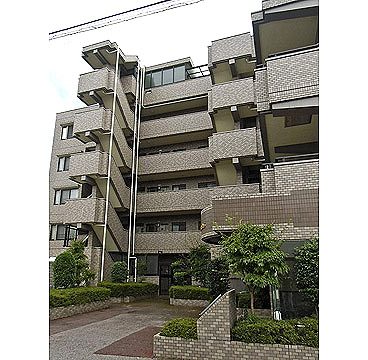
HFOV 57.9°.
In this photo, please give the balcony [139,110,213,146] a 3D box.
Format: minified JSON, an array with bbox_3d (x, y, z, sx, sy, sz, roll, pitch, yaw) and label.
[{"bbox_3d":[-0.503,-3.782,24.759,5.450,1.450,1.400,-6,-18,18],"label":"balcony"}]

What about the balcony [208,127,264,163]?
[{"bbox_3d":[2.744,-1.548,17.269,2.750,1.430,1.600,-6,-18,18],"label":"balcony"}]

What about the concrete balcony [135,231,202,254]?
[{"bbox_3d":[-0.696,4.282,22.402,5.000,1.390,1.400,-6,-18,18],"label":"concrete balcony"}]

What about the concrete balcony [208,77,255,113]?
[{"bbox_3d":[2.738,-4.238,18.081,2.750,1.450,1.600,-6,-18,18],"label":"concrete balcony"}]

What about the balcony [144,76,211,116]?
[{"bbox_3d":[-0.463,-6.525,25.570,5.550,1.530,1.400,-6,-18,18],"label":"balcony"}]

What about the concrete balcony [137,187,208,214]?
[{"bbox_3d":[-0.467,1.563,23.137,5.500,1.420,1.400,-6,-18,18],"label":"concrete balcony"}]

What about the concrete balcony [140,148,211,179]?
[{"bbox_3d":[-0.497,-1.130,23.959,5.450,1.530,1.400,-6,-18,18],"label":"concrete balcony"}]

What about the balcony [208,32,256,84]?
[{"bbox_3d":[2.780,-6.930,19.042,2.750,1.460,1.900,-6,-18,18],"label":"balcony"}]

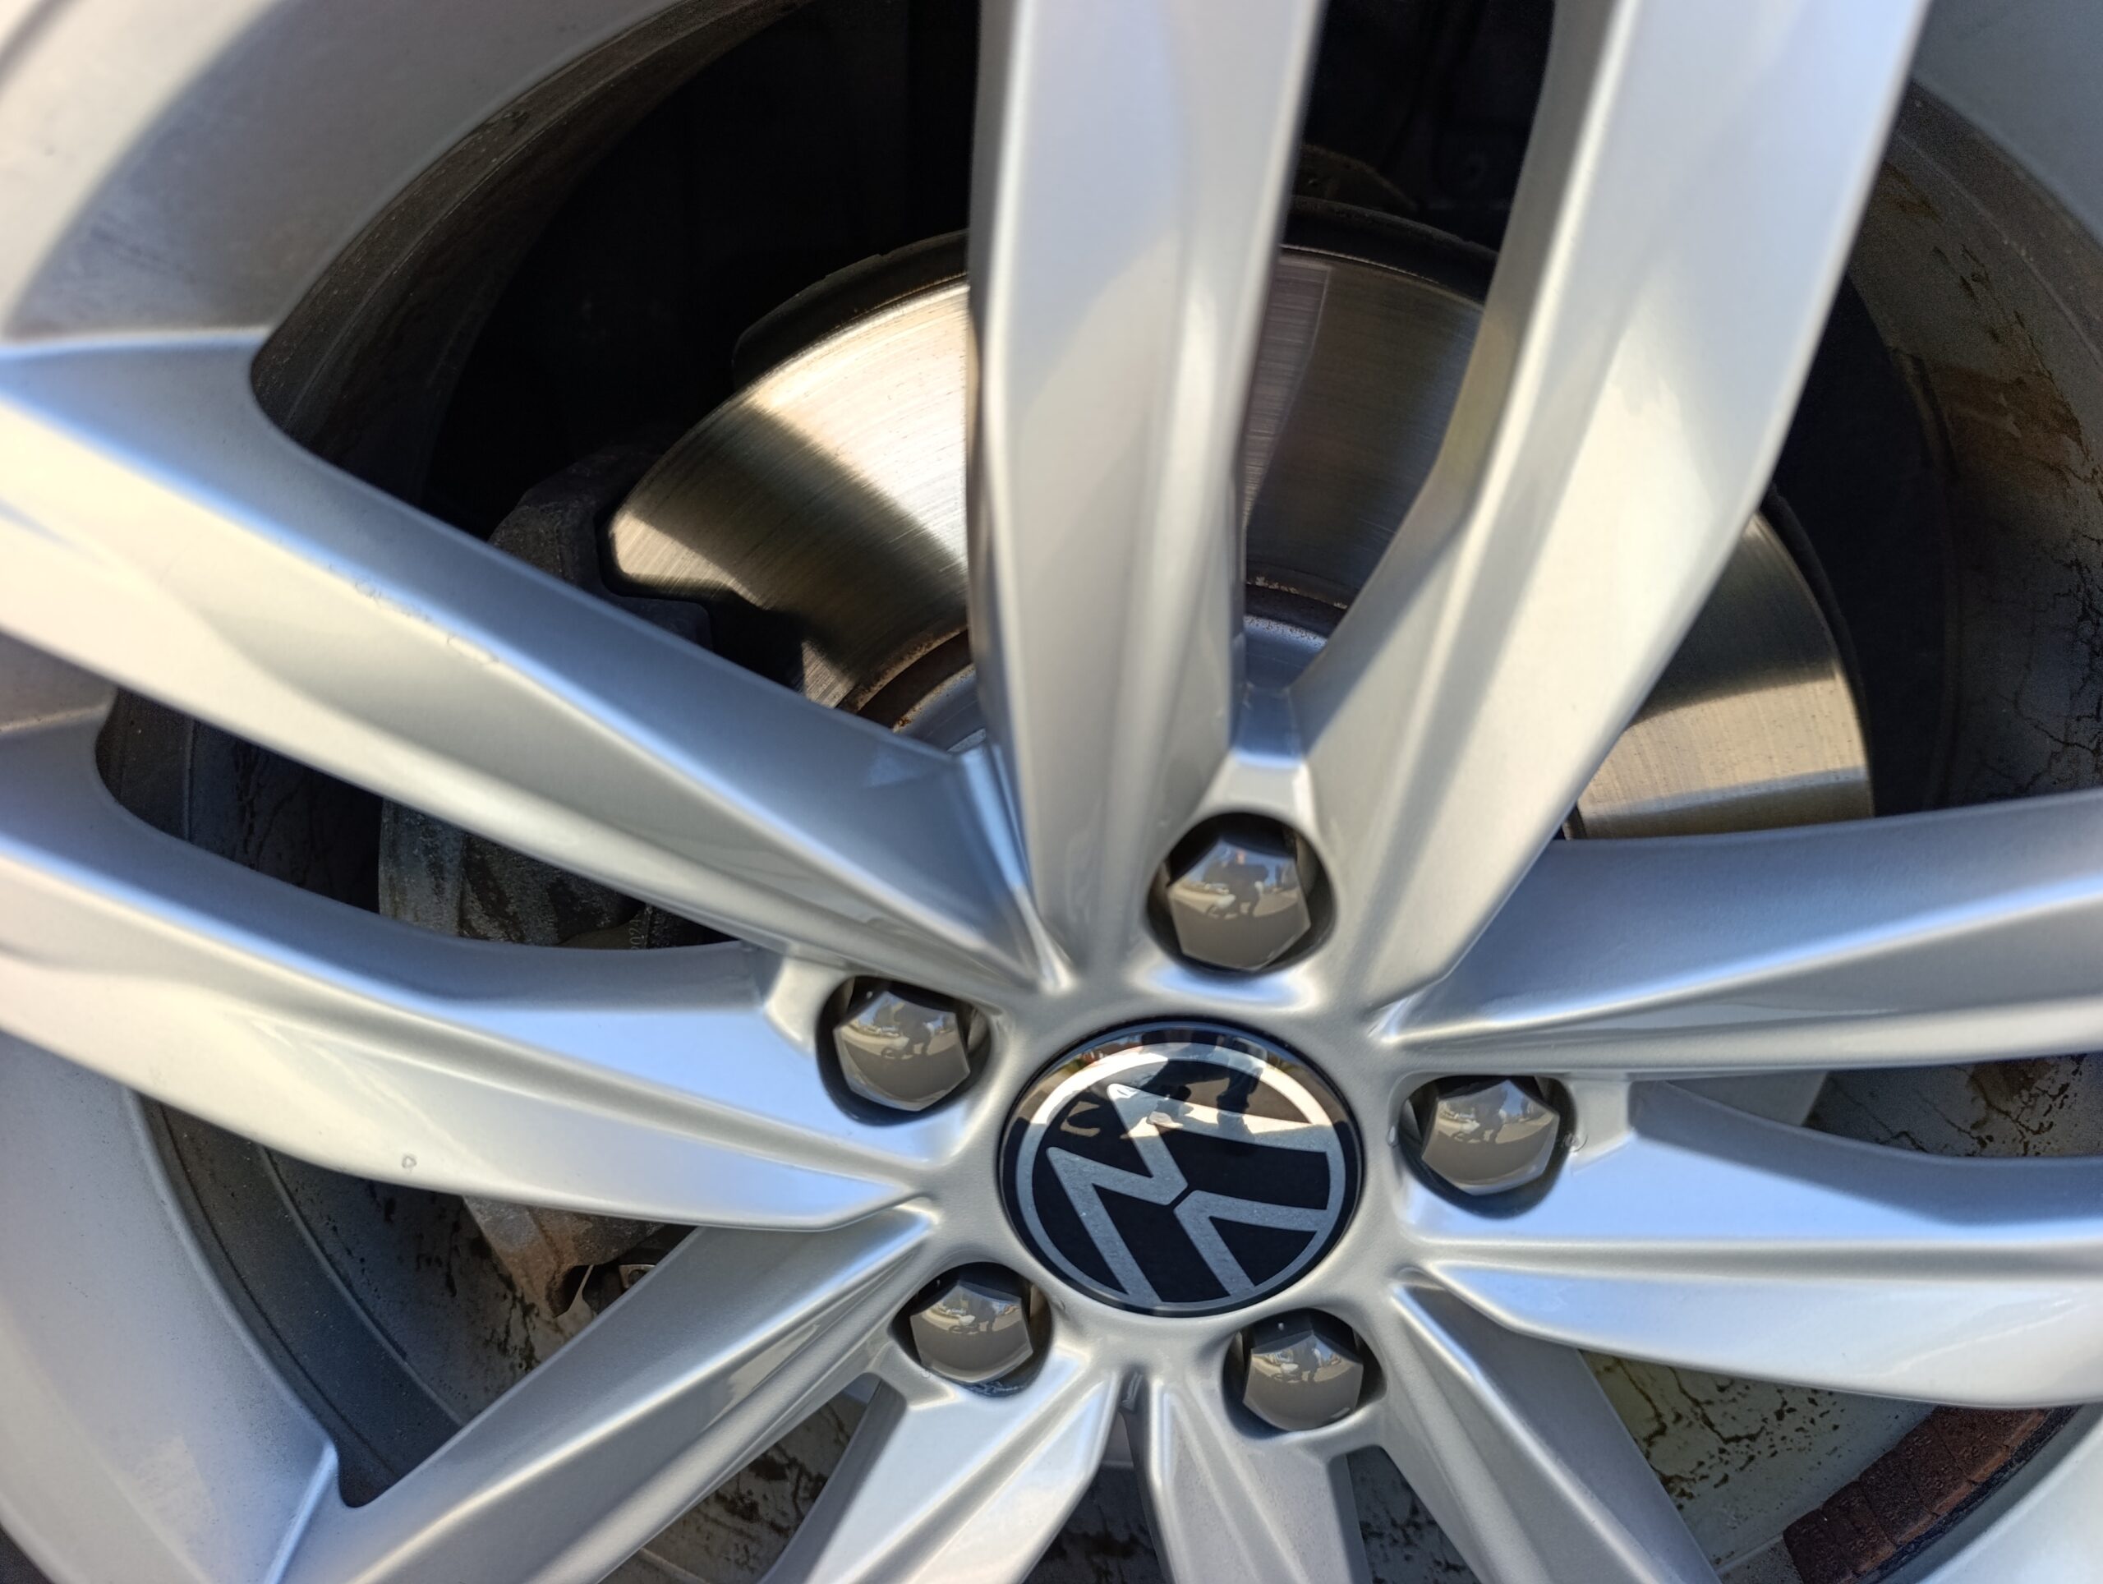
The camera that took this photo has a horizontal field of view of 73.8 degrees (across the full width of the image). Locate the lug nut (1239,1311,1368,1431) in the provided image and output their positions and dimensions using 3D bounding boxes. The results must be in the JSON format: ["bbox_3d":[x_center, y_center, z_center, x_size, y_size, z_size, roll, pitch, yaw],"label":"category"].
[{"bbox_3d":[0.050,0.114,0.281,0.025,0.025,0.019,0,23,3],"label":"lug nut"}]

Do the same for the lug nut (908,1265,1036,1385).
[{"bbox_3d":[-0.015,0.104,0.280,0.025,0.025,0.019,0,23,3],"label":"lug nut"}]

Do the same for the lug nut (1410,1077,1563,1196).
[{"bbox_3d":[0.079,0.060,0.256,0.025,0.025,0.019,0,23,3],"label":"lug nut"}]

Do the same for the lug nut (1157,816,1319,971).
[{"bbox_3d":[0.032,0.017,0.240,0.025,0.025,0.019,0,23,3],"label":"lug nut"}]

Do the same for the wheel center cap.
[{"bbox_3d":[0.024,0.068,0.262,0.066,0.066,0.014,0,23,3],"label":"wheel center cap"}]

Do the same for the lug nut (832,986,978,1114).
[{"bbox_3d":[-0.026,0.044,0.255,0.025,0.025,0.019,0,23,3],"label":"lug nut"}]

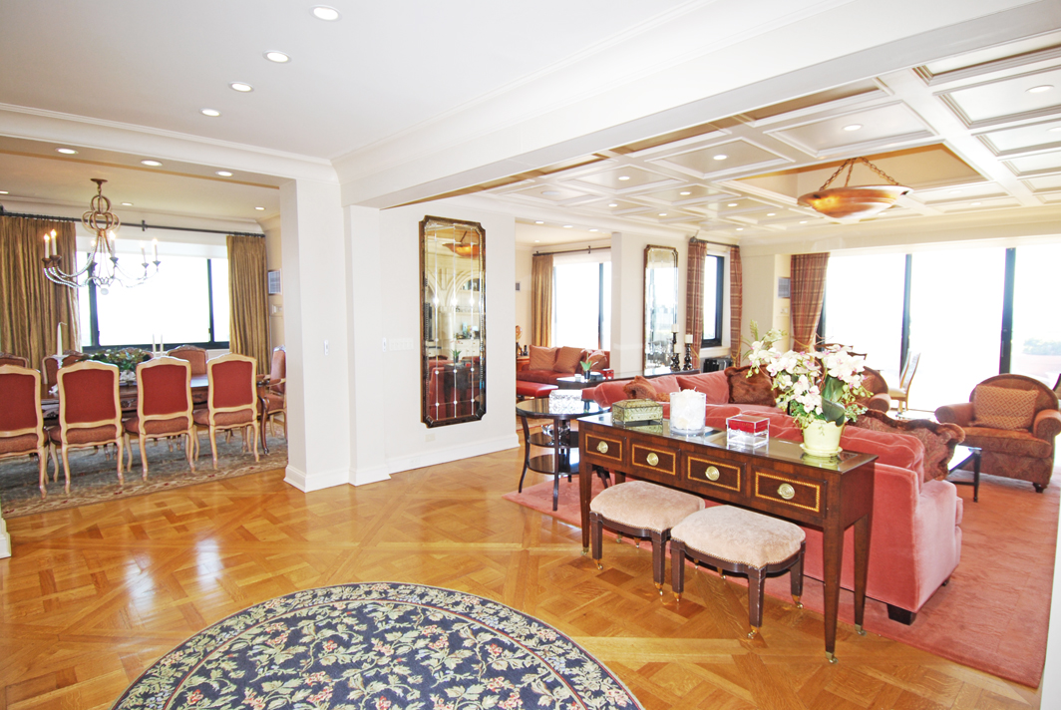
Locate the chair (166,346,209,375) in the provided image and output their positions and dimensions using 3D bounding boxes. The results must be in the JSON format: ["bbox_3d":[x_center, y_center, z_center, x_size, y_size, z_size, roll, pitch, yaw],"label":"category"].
[{"bbox_3d":[-3.776,0.465,6.285,0.530,1.100,0.630,-4,6,-42],"label":"chair"}]

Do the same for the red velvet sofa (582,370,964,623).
[{"bbox_3d":[1.897,0.675,4.414,2.750,0.900,2.650,-4,7,-42],"label":"red velvet sofa"}]

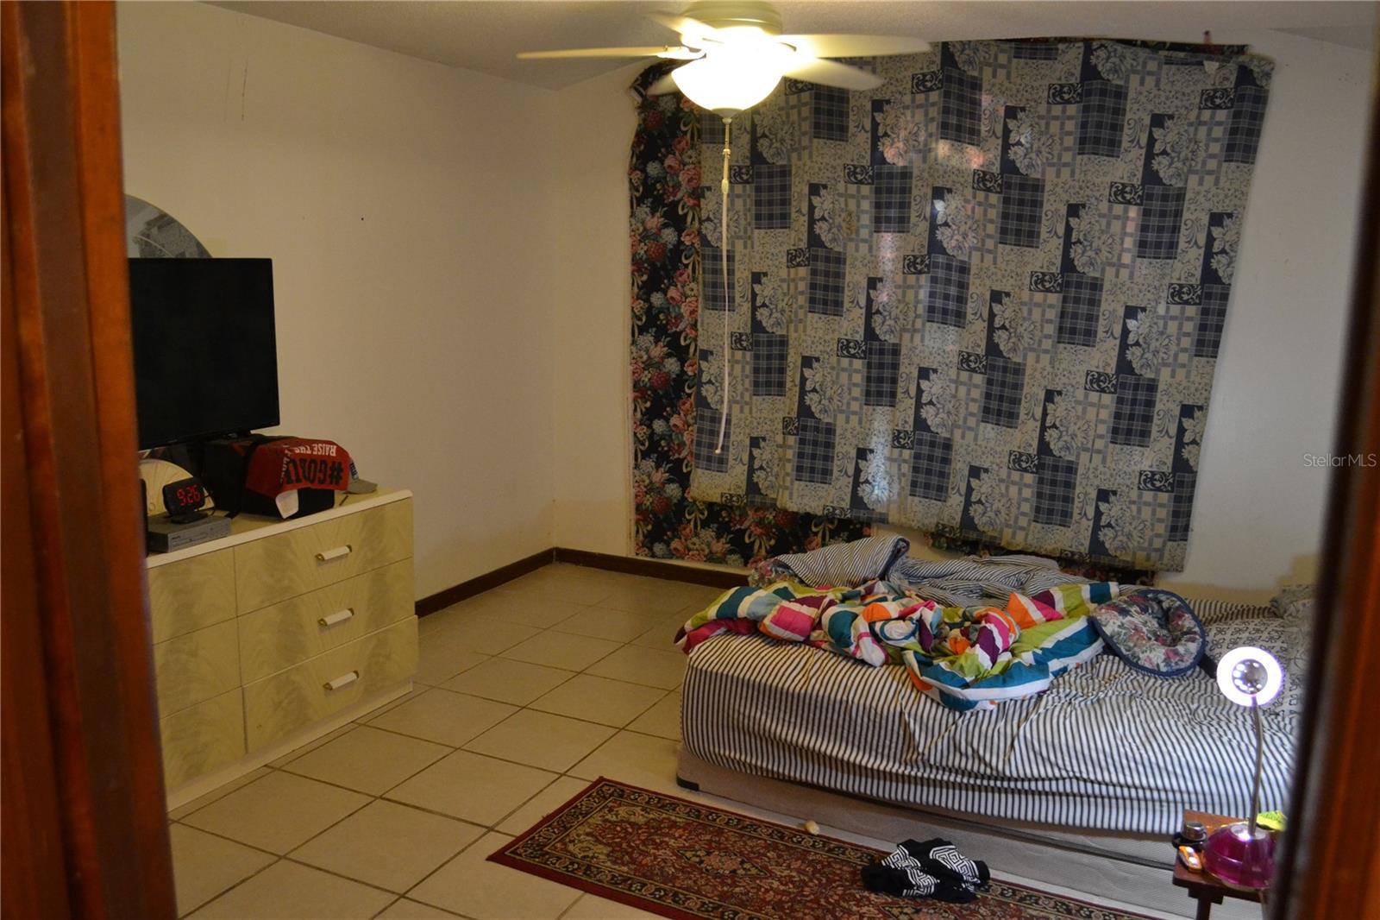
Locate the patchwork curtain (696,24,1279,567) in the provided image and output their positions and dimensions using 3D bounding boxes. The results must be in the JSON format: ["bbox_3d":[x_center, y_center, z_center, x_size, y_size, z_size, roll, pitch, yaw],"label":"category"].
[{"bbox_3d":[1.096,-0.703,4.573,2.405,2.164,0.100,6,10,25],"label":"patchwork curtain"}]

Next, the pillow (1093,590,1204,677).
[{"bbox_3d":[1.264,0.482,2.858,0.340,0.130,0.290,6,55,25],"label":"pillow"}]

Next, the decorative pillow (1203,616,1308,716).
[{"bbox_3d":[1.687,0.531,2.858,0.460,0.160,0.600,6,10,25],"label":"decorative pillow"}]

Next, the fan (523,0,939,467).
[{"bbox_3d":[0.097,-0.709,2.915,1.160,1.399,1.160,6,10,25],"label":"fan"}]

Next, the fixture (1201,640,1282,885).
[{"bbox_3d":[1.030,0.540,1.873,0.155,0.411,0.165,7,11,30],"label":"fixture"}]

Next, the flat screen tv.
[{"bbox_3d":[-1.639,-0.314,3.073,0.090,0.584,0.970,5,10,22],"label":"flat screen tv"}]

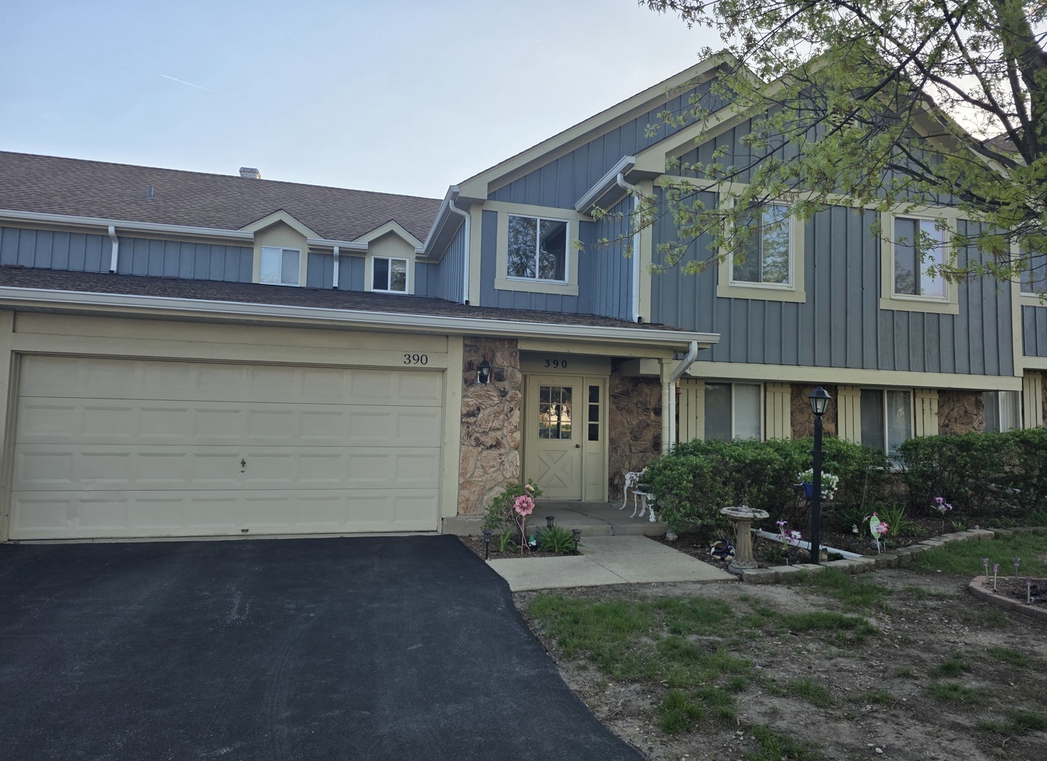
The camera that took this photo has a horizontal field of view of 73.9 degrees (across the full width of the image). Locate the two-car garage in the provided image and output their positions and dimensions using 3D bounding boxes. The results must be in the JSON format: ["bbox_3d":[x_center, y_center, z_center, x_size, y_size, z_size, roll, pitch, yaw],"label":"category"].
[{"bbox_3d":[-3.405,0.826,8.460,4.830,2.100,0.080,2,-4,-14],"label":"two-car garage"}]

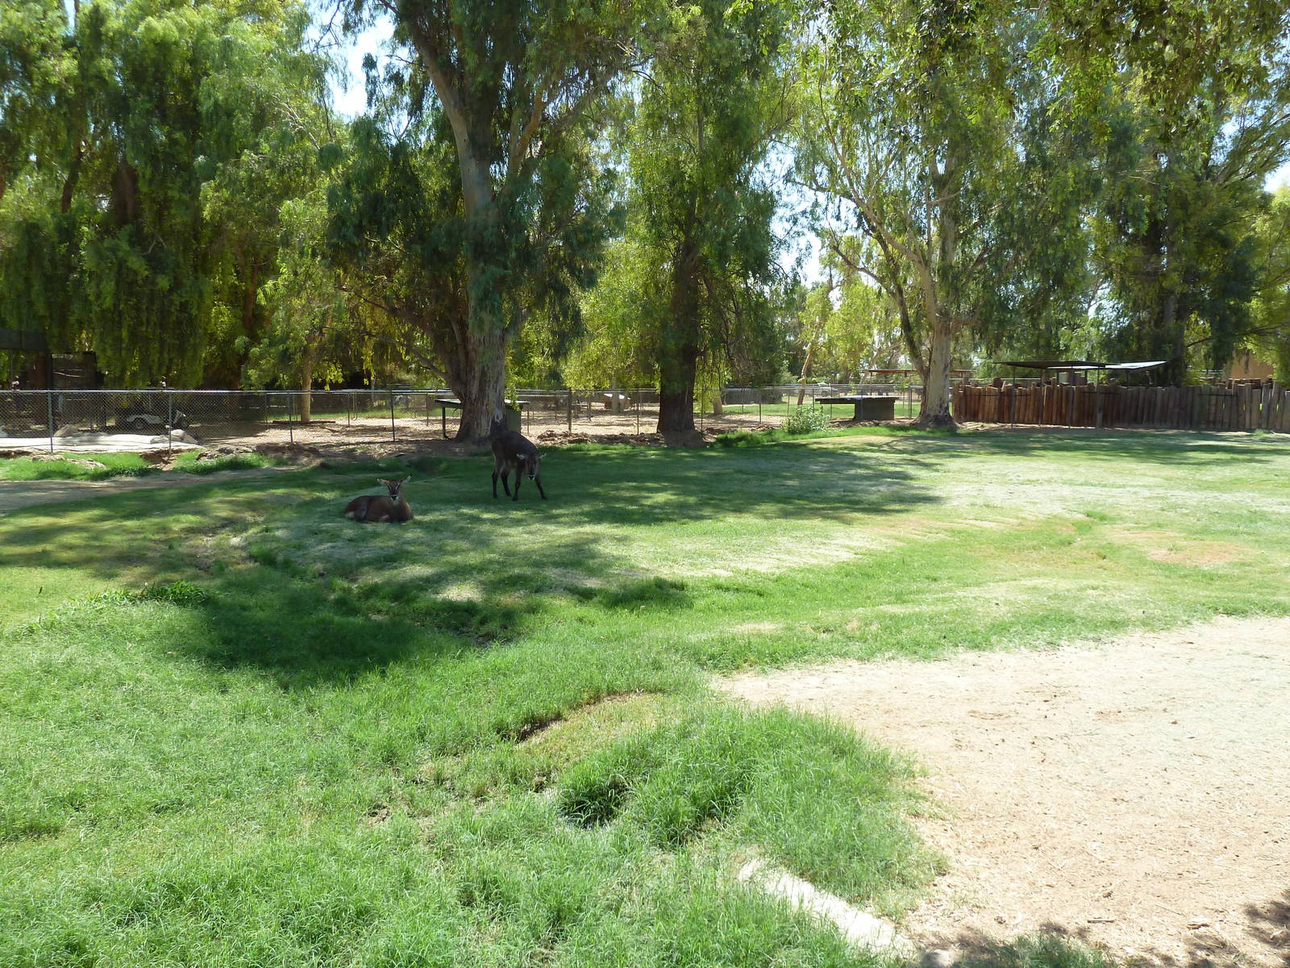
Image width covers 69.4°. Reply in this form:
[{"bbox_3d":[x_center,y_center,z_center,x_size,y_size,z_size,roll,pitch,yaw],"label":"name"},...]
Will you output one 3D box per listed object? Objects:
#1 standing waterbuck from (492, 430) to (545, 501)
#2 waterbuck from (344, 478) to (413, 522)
[{"bbox_3d":[-2.020,-0.290,14.900,0.460,1.120,1.250,-5,8,-38],"label":"standing waterbuck"},{"bbox_3d":[-3.670,0.195,12.850,1.080,0.640,0.490,4,7,32],"label":"waterbuck"}]

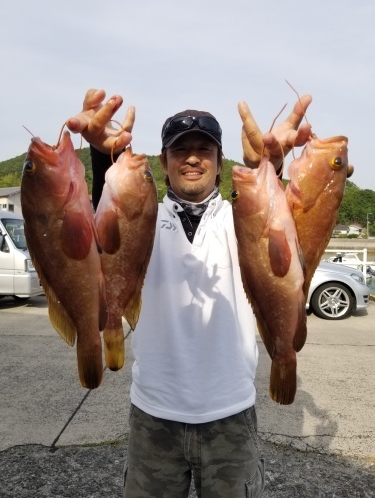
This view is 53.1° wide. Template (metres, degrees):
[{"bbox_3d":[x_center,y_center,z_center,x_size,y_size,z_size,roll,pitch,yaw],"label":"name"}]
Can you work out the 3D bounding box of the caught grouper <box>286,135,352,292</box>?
[{"bbox_3d":[0.215,-0.017,0.690,0.120,0.380,0.075,12,0,-13],"label":"caught grouper"}]

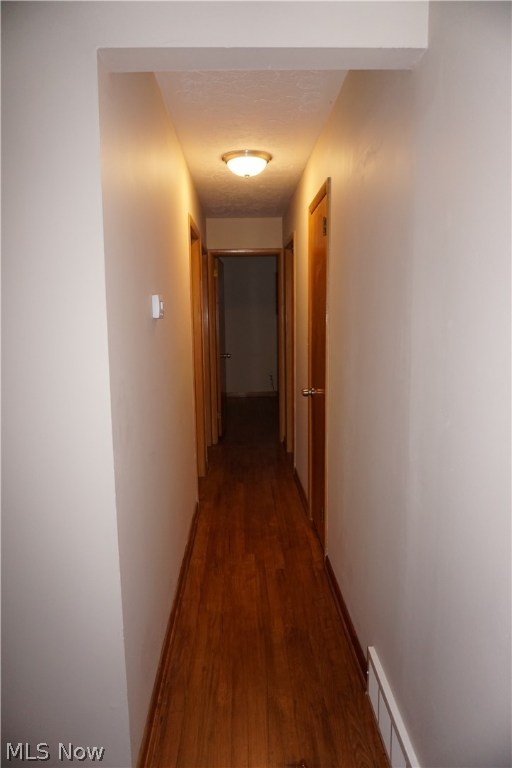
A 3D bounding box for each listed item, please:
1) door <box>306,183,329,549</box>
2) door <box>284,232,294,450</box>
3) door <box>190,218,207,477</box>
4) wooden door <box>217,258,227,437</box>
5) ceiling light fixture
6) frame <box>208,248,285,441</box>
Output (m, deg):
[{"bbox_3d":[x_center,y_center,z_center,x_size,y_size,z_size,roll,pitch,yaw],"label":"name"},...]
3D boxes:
[{"bbox_3d":[0.388,-0.041,3.175,0.050,2.040,0.660,-1,8,-2],"label":"door"},{"bbox_3d":[0.351,-0.257,4.811,0.050,2.030,0.700,-1,8,-2],"label":"door"},{"bbox_3d":[-0.485,-0.157,4.102,0.050,2.030,0.720,-1,8,-2],"label":"door"},{"bbox_3d":[-0.400,-0.393,5.950,0.045,2.000,0.680,0,8,2],"label":"wooden door"},{"bbox_3d":[-0.053,-1.412,3.334,0.335,0.130,0.335,-1,8,-2],"label":"ceiling light fixture"},{"bbox_3d":[-0.098,-0.376,5.579,0.790,2.080,0.120,-1,8,-2],"label":"frame"}]

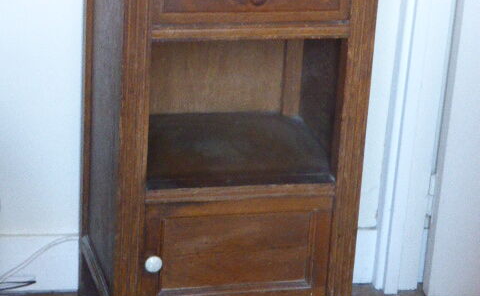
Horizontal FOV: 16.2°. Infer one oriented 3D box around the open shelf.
[{"bbox_3d":[-0.037,0.012,2.894,0.344,0.023,0.336,-2,22,-14],"label":"open shelf"}]

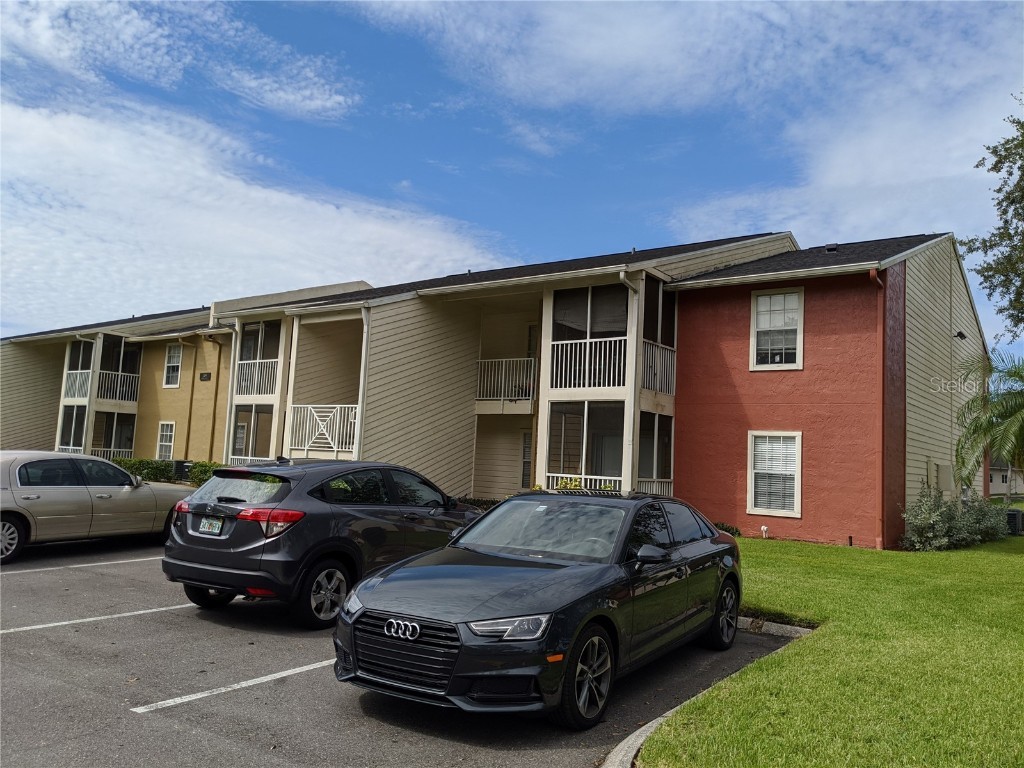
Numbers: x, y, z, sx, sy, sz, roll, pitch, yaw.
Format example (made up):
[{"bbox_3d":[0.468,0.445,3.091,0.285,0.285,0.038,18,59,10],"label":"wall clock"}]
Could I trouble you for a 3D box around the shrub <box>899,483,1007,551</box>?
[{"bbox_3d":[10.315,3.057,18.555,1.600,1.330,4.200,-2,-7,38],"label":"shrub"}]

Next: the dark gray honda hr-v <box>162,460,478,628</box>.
[{"bbox_3d":[-1.784,1.661,9.130,1.840,1.600,4.320,-1,-7,31],"label":"dark gray honda hr-v"}]

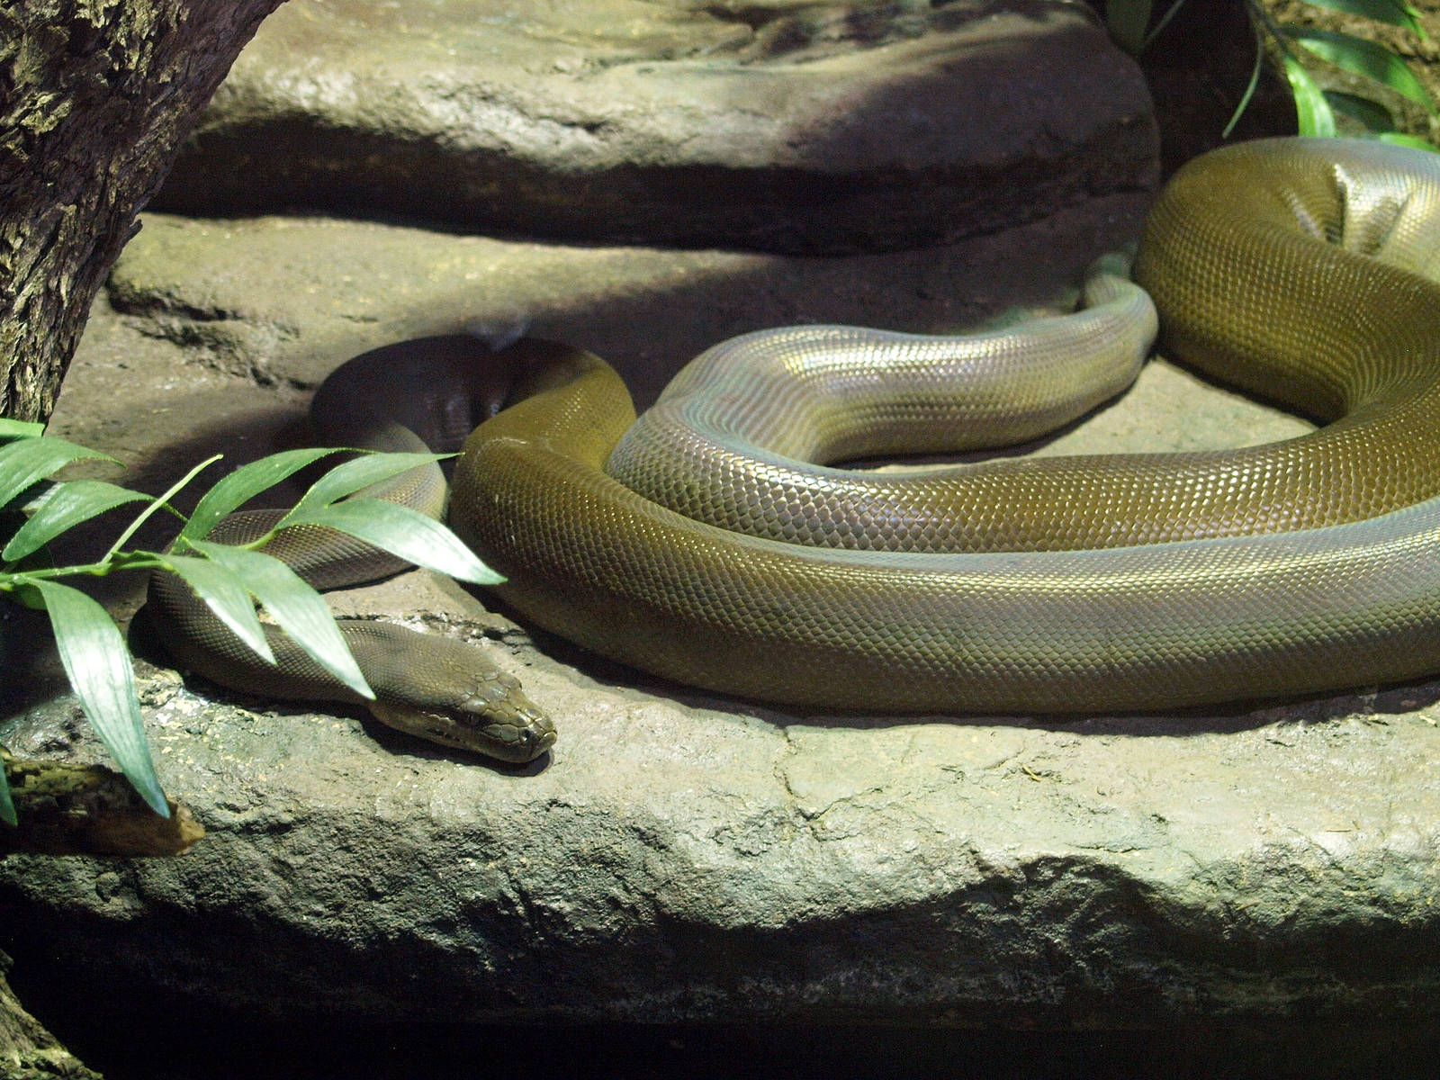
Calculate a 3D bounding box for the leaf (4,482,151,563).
[{"bbox_3d":[-0.373,-0.012,2.180,0.108,0.022,0.034,-22,52,-18],"label":"leaf"}]

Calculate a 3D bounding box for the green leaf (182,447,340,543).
[{"bbox_3d":[-0.266,-0.028,2.190,0.120,0.022,0.034,-29,55,-17],"label":"green leaf"}]

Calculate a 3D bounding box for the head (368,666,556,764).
[{"bbox_3d":[-0.152,0.096,2.200,0.117,0.039,0.064,20,29,37],"label":"head"}]

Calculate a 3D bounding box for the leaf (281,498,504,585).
[{"bbox_3d":[-0.188,-0.004,2.160,0.136,0.024,0.036,17,51,9],"label":"leaf"}]

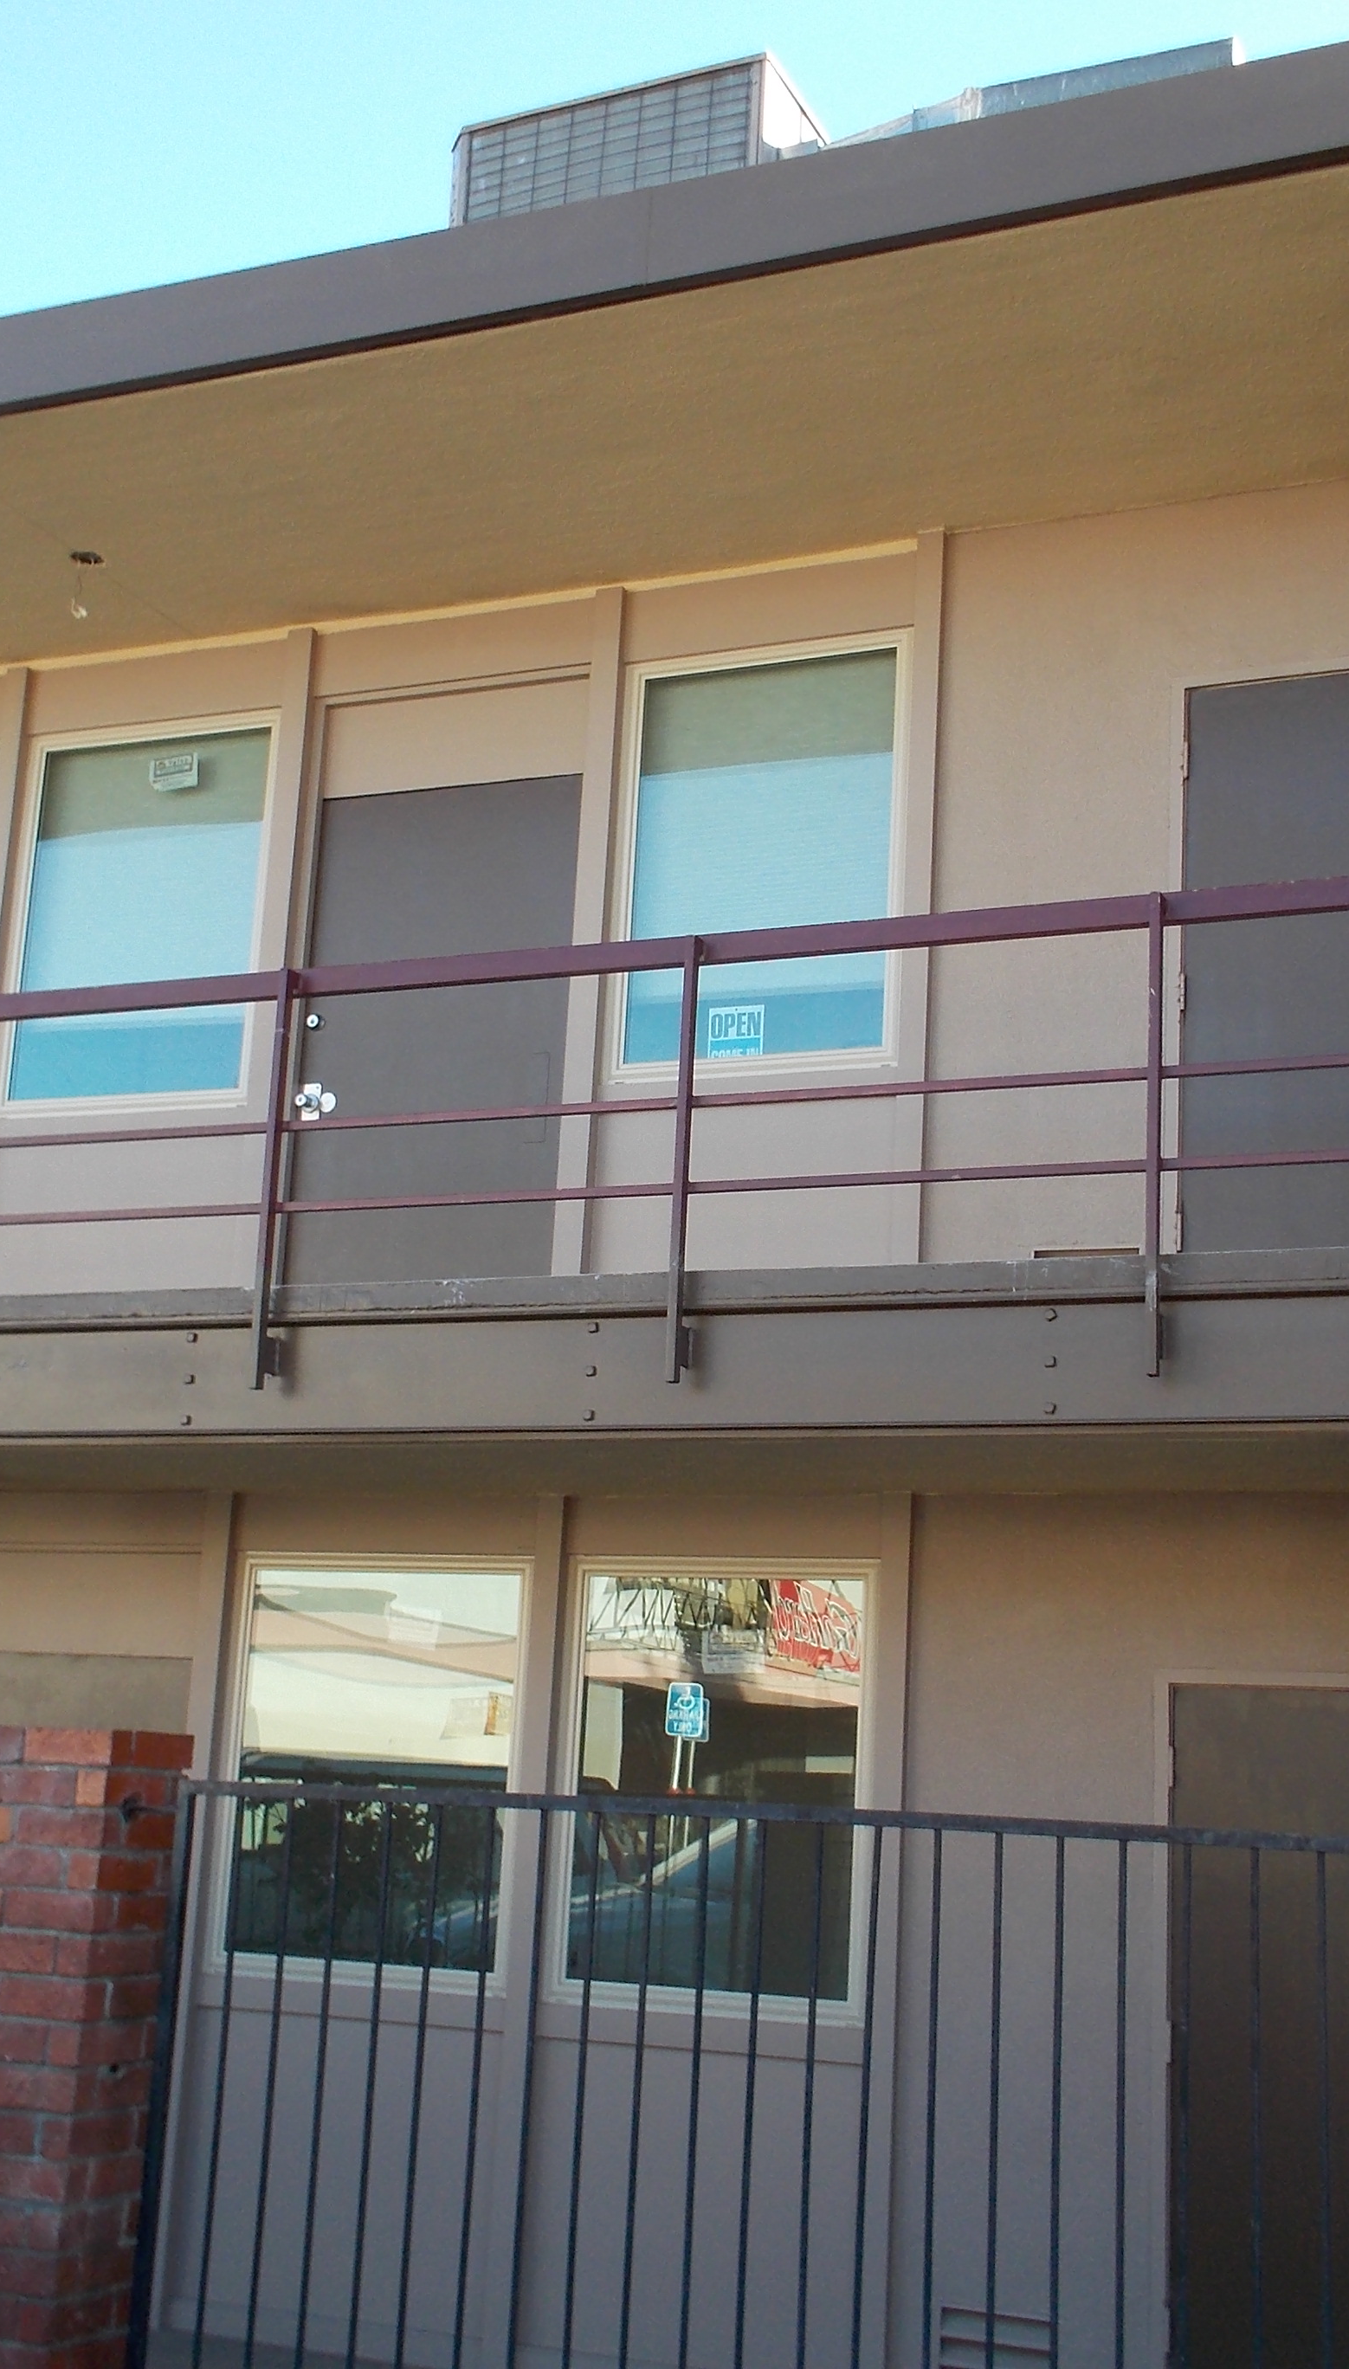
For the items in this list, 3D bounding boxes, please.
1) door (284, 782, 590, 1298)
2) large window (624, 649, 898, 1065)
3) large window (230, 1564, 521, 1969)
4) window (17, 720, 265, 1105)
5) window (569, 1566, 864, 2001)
[{"bbox_3d":[-0.807,-0.411,8.899,0.984,1.960,0.060,-2,-14,22],"label":"door"},{"bbox_3d":[0.282,-1.056,8.579,0.915,1.383,0.080,-2,-14,22],"label":"large window"},{"bbox_3d":[-0.947,1.836,8.369,0.978,1.243,0.080,-2,-14,22],"label":"large window"},{"bbox_3d":[-1.904,-0.954,9.449,0.983,1.365,0.080,-2,-14,22],"label":"window"},{"bbox_3d":[0.124,1.794,7.941,0.922,1.246,0.080,-2,-14,22],"label":"window"}]

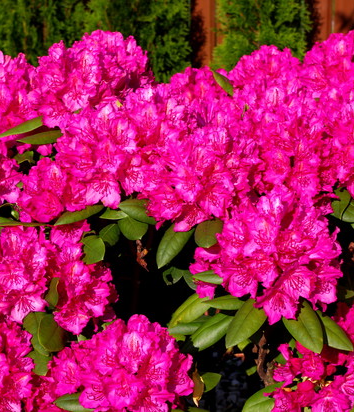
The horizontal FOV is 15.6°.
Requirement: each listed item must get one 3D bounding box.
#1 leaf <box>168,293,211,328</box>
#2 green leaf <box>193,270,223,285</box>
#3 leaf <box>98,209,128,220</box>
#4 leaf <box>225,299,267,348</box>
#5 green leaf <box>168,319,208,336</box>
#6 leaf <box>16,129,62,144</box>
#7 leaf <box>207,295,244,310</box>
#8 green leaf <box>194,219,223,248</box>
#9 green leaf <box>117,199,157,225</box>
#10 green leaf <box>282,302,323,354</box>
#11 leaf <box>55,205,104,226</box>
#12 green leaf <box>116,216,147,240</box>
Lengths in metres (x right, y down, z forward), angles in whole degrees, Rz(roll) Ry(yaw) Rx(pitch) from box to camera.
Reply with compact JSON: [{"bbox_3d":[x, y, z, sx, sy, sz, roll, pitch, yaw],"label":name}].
[{"bbox_3d":[0.018,0.146,1.790,0.069,0.014,0.034,-36,43,-17],"label":"leaf"},{"bbox_3d":[0.050,0.098,1.800,0.058,0.012,0.034,1,22,-10],"label":"green leaf"},{"bbox_3d":[-0.092,0.014,1.870,0.044,0.011,0.028,-4,21,-27],"label":"leaf"},{"bbox_3d":[0.095,0.157,1.730,0.038,0.013,0.082,28,63,21],"label":"leaf"},{"bbox_3d":[0.017,0.167,1.800,0.060,0.013,0.032,-11,24,-14],"label":"green leaf"},{"bbox_3d":[-0.202,-0.103,1.930,0.081,0.012,0.036,-9,28,-22],"label":"leaf"},{"bbox_3d":[0.070,0.139,1.840,0.068,0.012,0.035,3,26,-8],"label":"leaf"},{"bbox_3d":[0.046,0.040,1.830,0.040,0.012,0.052,6,47,5],"label":"green leaf"},{"bbox_3d":[-0.057,0.006,1.850,0.063,0.013,0.035,10,26,-34],"label":"green leaf"},{"bbox_3d":[0.171,0.162,1.740,0.040,0.013,0.081,-17,63,-19],"label":"green leaf"},{"bbox_3d":[-0.139,0.013,1.840,0.075,0.013,0.030,-19,30,-20],"label":"leaf"},{"bbox_3d":[-0.065,0.030,1.900,0.042,0.012,0.060,-13,55,-14],"label":"green leaf"}]

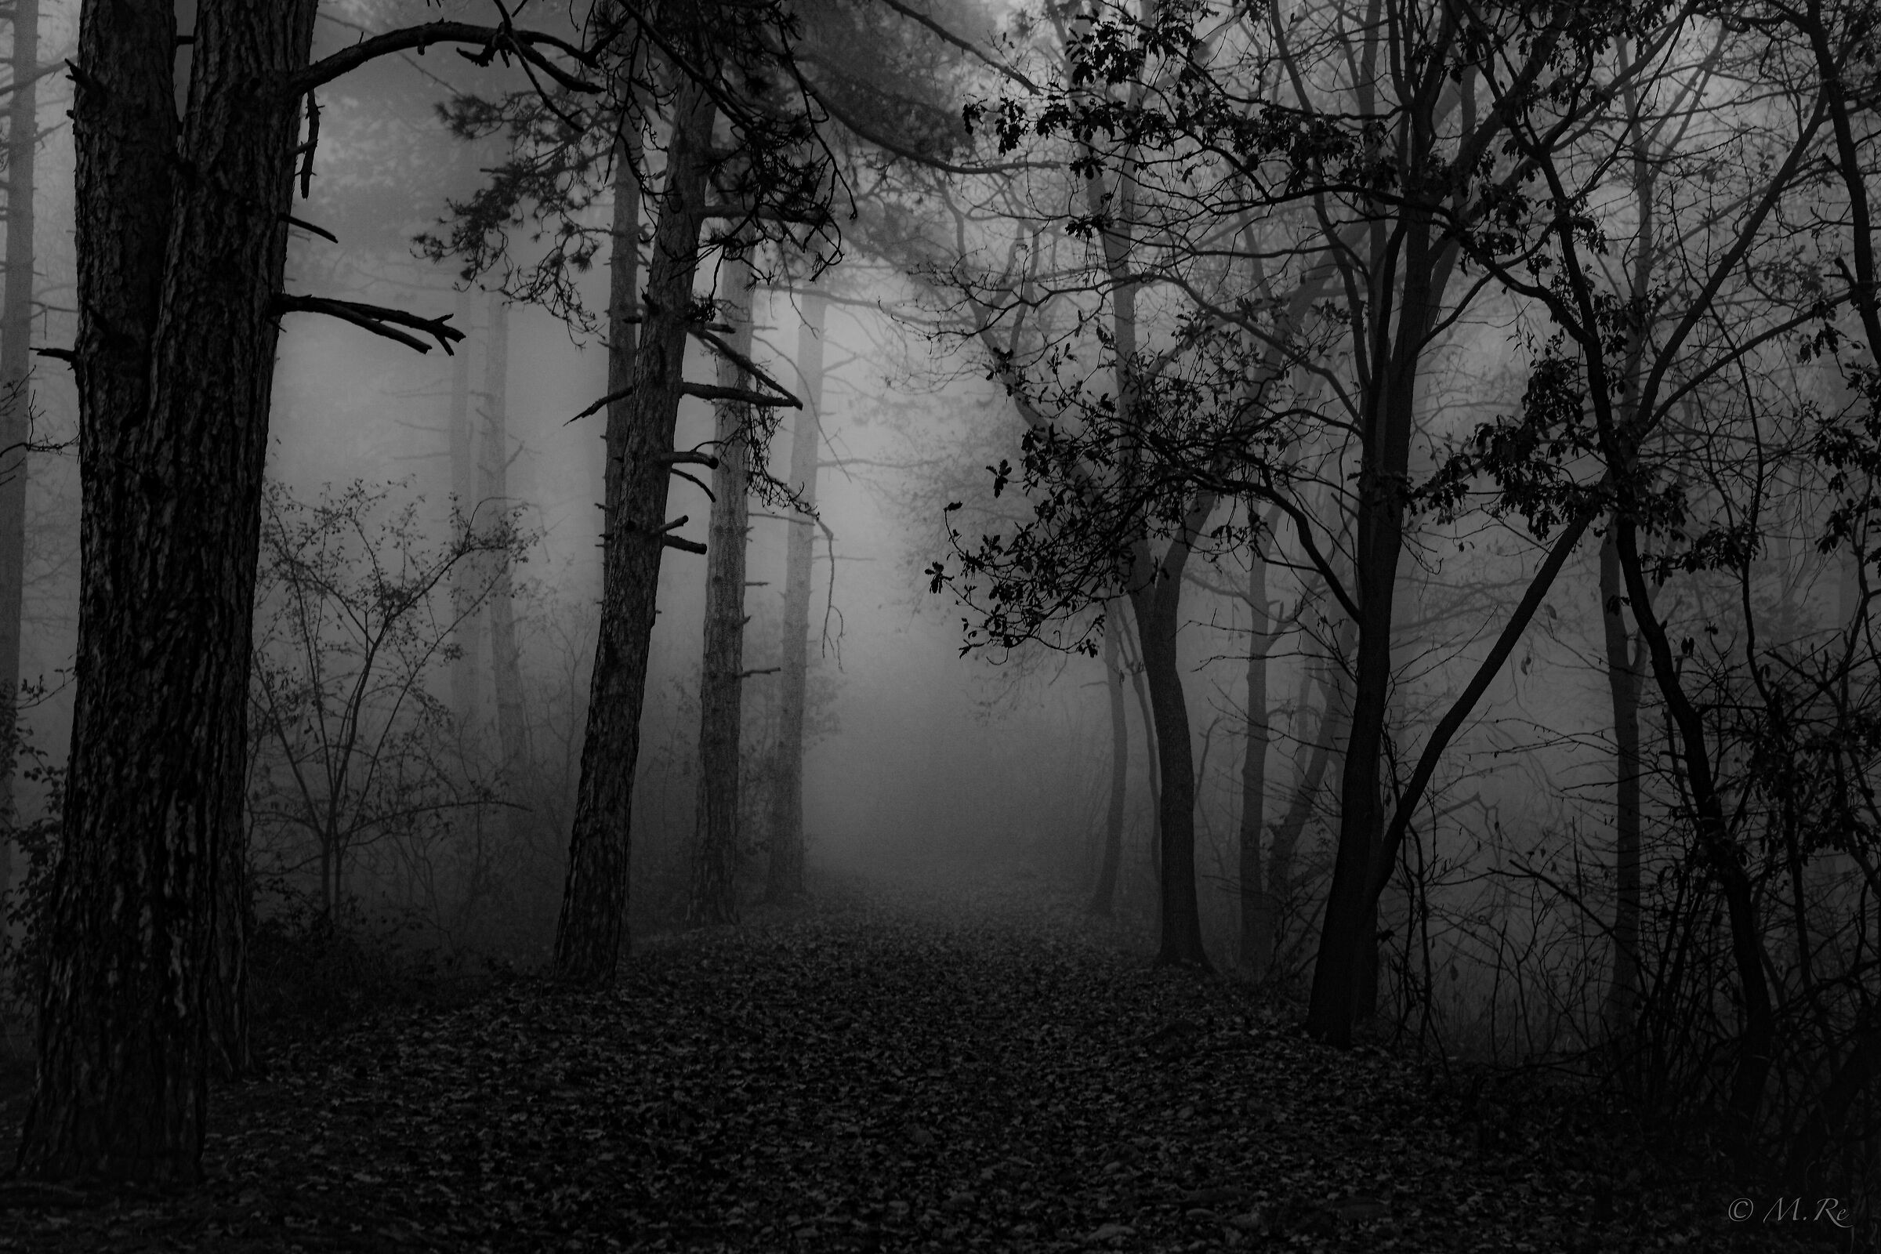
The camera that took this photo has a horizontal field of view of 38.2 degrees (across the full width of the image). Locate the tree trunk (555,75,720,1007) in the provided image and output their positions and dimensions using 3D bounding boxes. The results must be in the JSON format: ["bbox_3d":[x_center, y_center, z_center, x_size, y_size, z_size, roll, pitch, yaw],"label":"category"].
[{"bbox_3d":[-2.610,-0.900,23.799,0.579,8.055,0.550,7,-4,-6],"label":"tree trunk"}]

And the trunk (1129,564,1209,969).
[{"bbox_3d":[2.206,1.326,26.145,0.651,3.889,0.500,-2,-4,5],"label":"trunk"}]

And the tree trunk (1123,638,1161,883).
[{"bbox_3d":[2.289,1.573,31.000,0.240,2.850,0.160,-4,-4,0],"label":"tree trunk"}]

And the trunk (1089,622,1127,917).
[{"bbox_3d":[2.415,2.036,39.159,0.487,4.255,0.420,1,-4,4],"label":"trunk"}]

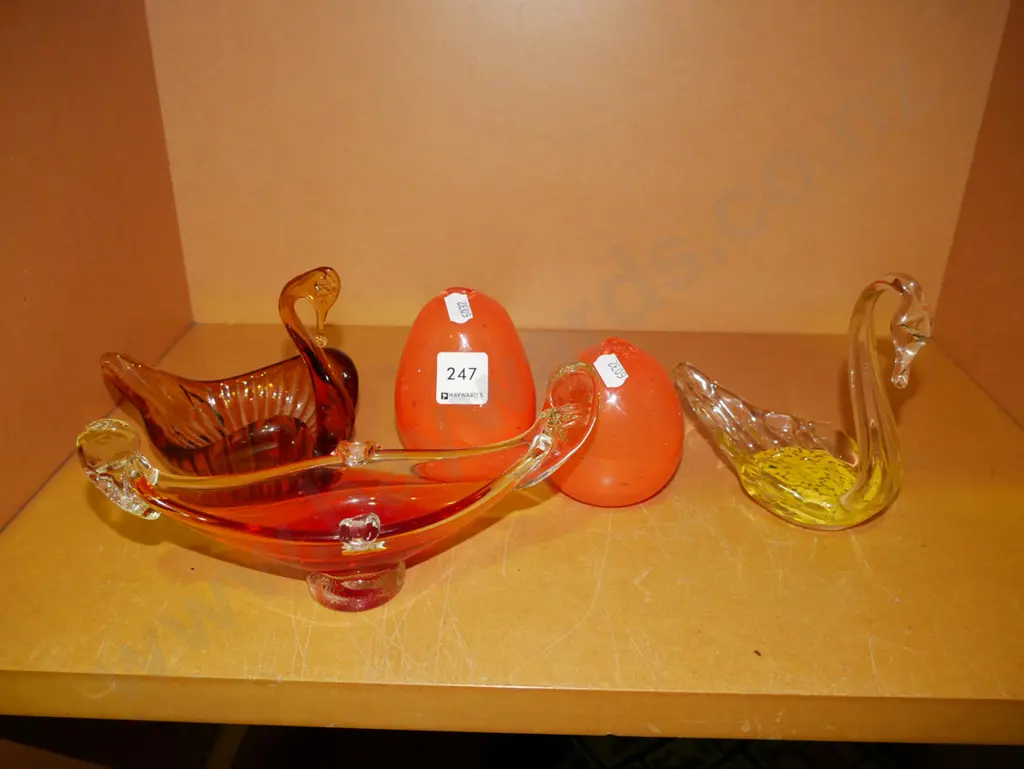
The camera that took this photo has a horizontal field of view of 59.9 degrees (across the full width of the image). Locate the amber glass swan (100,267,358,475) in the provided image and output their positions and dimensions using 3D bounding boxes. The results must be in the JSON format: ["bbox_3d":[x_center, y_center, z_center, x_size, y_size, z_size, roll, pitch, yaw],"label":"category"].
[{"bbox_3d":[-0.204,-0.010,0.643,0.184,0.160,0.082,6,27,10],"label":"amber glass swan"}]

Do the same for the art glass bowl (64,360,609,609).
[{"bbox_3d":[-0.092,0.071,0.524,0.286,0.122,0.102,-5,27,-10],"label":"art glass bowl"}]

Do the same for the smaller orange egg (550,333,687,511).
[{"bbox_3d":[0.074,0.025,0.625,0.095,0.118,0.095,1,26,1],"label":"smaller orange egg"}]

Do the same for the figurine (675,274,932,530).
[{"bbox_3d":[0.191,0.006,0.600,0.163,0.175,0.075,7,27,13],"label":"figurine"}]

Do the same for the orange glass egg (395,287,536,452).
[{"bbox_3d":[-0.035,-0.003,0.658,0.105,0.137,0.105,1,26,1],"label":"orange glass egg"}]

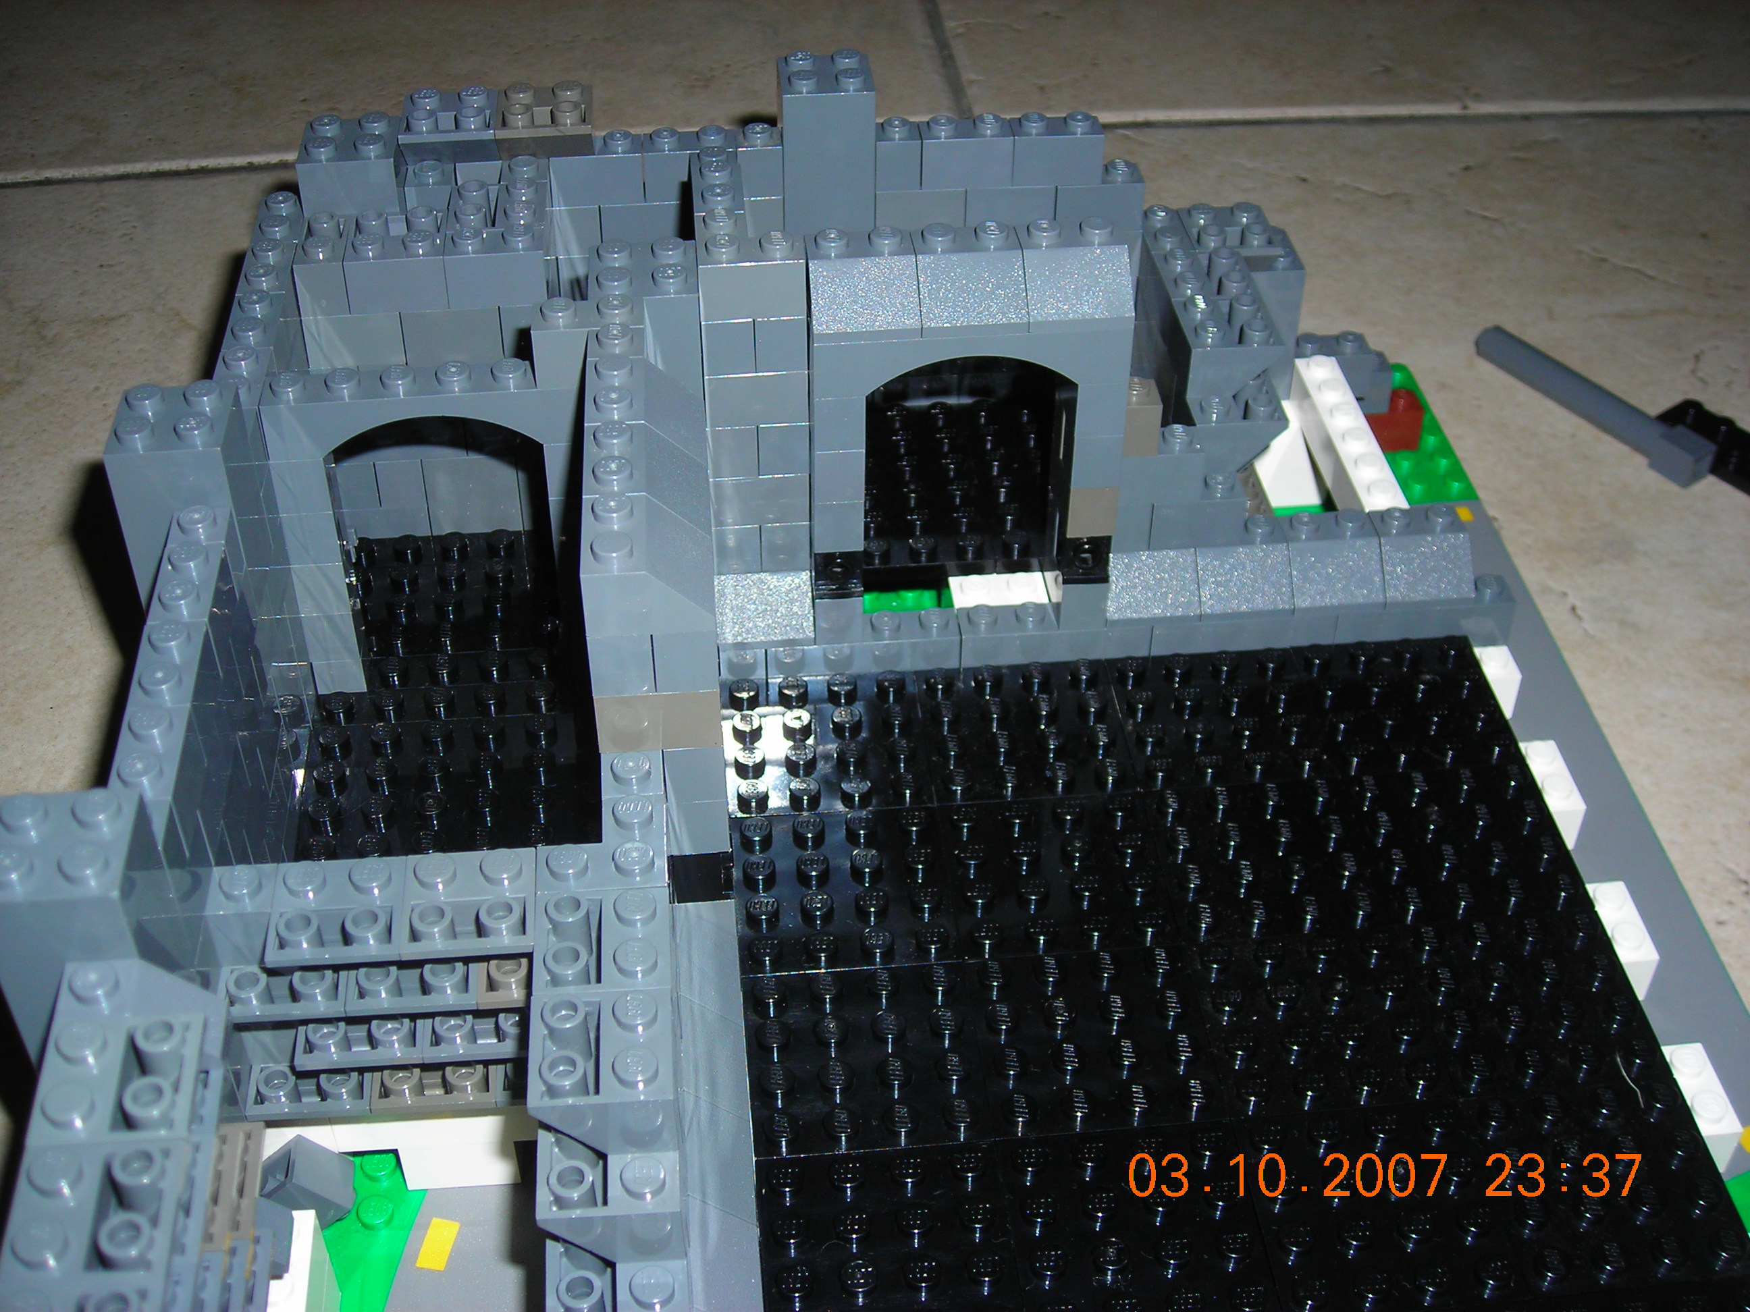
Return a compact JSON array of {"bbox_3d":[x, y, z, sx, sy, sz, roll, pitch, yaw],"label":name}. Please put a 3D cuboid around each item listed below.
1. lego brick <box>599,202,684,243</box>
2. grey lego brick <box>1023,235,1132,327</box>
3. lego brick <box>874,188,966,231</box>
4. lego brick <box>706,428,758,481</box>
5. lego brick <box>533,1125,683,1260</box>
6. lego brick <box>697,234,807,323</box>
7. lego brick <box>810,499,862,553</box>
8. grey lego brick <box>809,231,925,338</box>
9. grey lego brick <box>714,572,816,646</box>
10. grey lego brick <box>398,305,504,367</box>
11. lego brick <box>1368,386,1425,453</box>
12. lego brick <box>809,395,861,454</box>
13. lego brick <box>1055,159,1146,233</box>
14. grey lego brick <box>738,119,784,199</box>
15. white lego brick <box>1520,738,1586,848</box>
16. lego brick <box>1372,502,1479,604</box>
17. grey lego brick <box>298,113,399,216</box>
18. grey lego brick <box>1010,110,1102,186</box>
[{"bbox_3d":[-0.039,-0.077,0.361,0.016,0.011,0.008,-3,40,-5],"label":"lego brick"},{"bbox_3d":[0.030,-0.057,0.306,0.016,0.011,0.016,-4,41,-4],"label":"grey lego brick"},{"bbox_3d":[0.008,-0.080,0.365,0.016,0.011,0.008,-3,40,-5],"label":"lego brick"},{"bbox_3d":[-0.022,-0.035,0.326,0.008,0.010,0.008,-4,41,-4],"label":"lego brick"},{"bbox_3d":[-0.029,0.061,0.230,0.016,0.011,0.008,-4,41,-4],"label":"lego brick"},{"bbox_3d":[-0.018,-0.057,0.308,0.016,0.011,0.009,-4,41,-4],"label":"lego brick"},{"bbox_3d":[-0.006,-0.024,0.326,0.008,0.011,0.009,-4,41,-4],"label":"lego brick"},{"bbox_3d":[-0.002,-0.055,0.305,0.016,0.011,0.016,-4,41,-4],"label":"grey lego brick"},{"bbox_3d":[-0.018,-0.010,0.342,0.016,0.010,0.016,-4,41,-4],"label":"grey lego brick"},{"bbox_3d":[-0.068,-0.054,0.334,0.016,0.010,0.008,-4,41,-4],"label":"grey lego brick"},{"bbox_3d":[0.102,-0.047,0.416,0.016,0.011,0.008,-3,40,-5],"label":"lego brick"},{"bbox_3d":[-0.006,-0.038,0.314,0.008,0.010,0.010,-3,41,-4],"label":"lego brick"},{"bbox_3d":[0.039,-0.082,0.367,0.016,0.011,0.008,-4,41,-4],"label":"lego brick"},{"bbox_3d":[-0.020,-0.086,0.357,0.008,0.011,0.008,-4,41,-4],"label":"grey lego brick"},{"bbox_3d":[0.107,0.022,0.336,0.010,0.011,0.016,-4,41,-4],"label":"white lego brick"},{"bbox_3d":[0.093,-0.017,0.352,0.016,0.011,0.016,-4,41,-4],"label":"lego brick"},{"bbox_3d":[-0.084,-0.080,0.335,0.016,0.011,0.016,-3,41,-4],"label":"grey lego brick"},{"bbox_3d":[0.032,-0.088,0.361,0.016,0.011,0.008,-3,40,-5],"label":"grey lego brick"}]

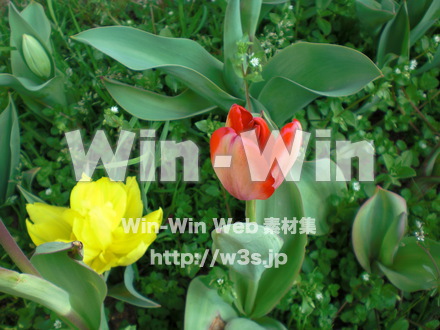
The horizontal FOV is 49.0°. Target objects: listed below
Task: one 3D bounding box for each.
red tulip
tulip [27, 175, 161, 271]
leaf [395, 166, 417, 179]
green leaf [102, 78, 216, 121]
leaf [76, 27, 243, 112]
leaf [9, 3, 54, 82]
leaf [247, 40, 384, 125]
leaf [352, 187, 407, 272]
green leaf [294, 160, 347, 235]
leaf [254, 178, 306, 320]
[{"bbox_3d":[0.030,-0.009,0.400,0.074,0.073,0.066,0,47,0],"label":"red tulip"},{"bbox_3d":[-0.105,0.054,0.400,0.110,0.068,0.092,0,47,0],"label":"tulip"},{"bbox_3d":[0.188,0.008,0.490,0.022,0.005,0.013,0,45,-6],"label":"leaf"},{"bbox_3d":[-0.063,-0.074,0.540,0.142,0.026,0.038,11,45,-8],"label":"green leaf"},{"bbox_3d":[-0.068,-0.106,0.535,0.190,0.032,0.050,22,46,-7],"label":"leaf"},{"bbox_3d":[-0.238,-0.153,0.610,0.056,0.115,0.045,-6,31,-10],"label":"leaf"},{"bbox_3d":[0.107,-0.090,0.535,0.142,0.042,0.060,-19,45,10],"label":"leaf"},{"bbox_3d":[0.140,0.057,0.430,0.042,0.092,0.036,-3,32,-8],"label":"leaf"},{"bbox_3d":[0.099,0.033,0.480,0.052,0.076,0.040,-3,26,-18],"label":"green leaf"},{"bbox_3d":[0.056,0.078,0.455,0.052,0.140,0.038,13,17,15],"label":"leaf"}]

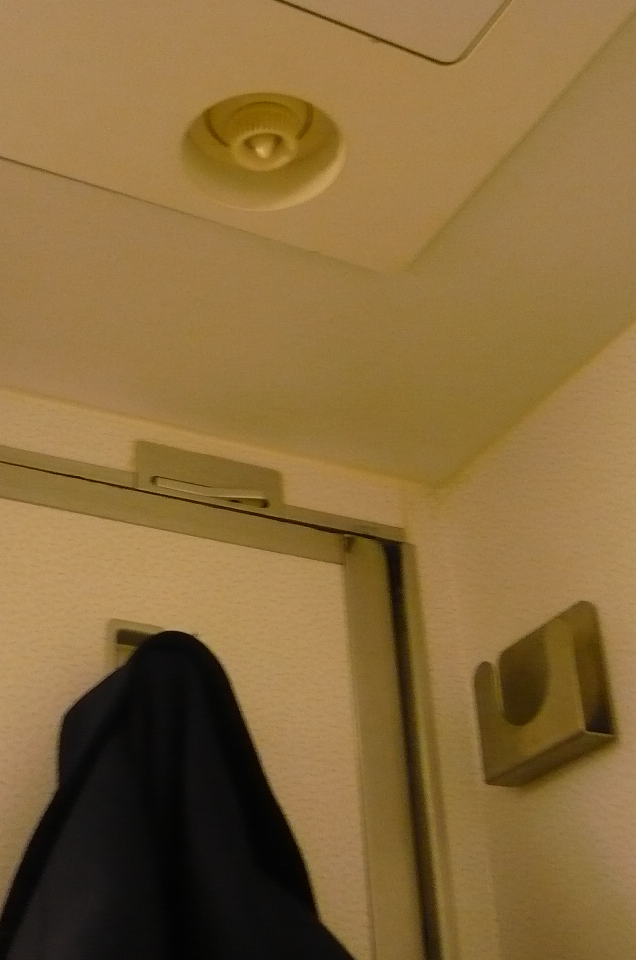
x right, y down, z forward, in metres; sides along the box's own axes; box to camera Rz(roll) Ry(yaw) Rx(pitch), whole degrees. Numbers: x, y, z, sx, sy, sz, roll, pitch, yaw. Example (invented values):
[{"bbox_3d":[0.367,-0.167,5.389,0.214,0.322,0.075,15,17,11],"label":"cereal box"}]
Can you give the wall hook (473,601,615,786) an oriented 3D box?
[{"bbox_3d":[0.100,0.095,0.583,0.018,0.065,0.075,11,-31,-25],"label":"wall hook"}]

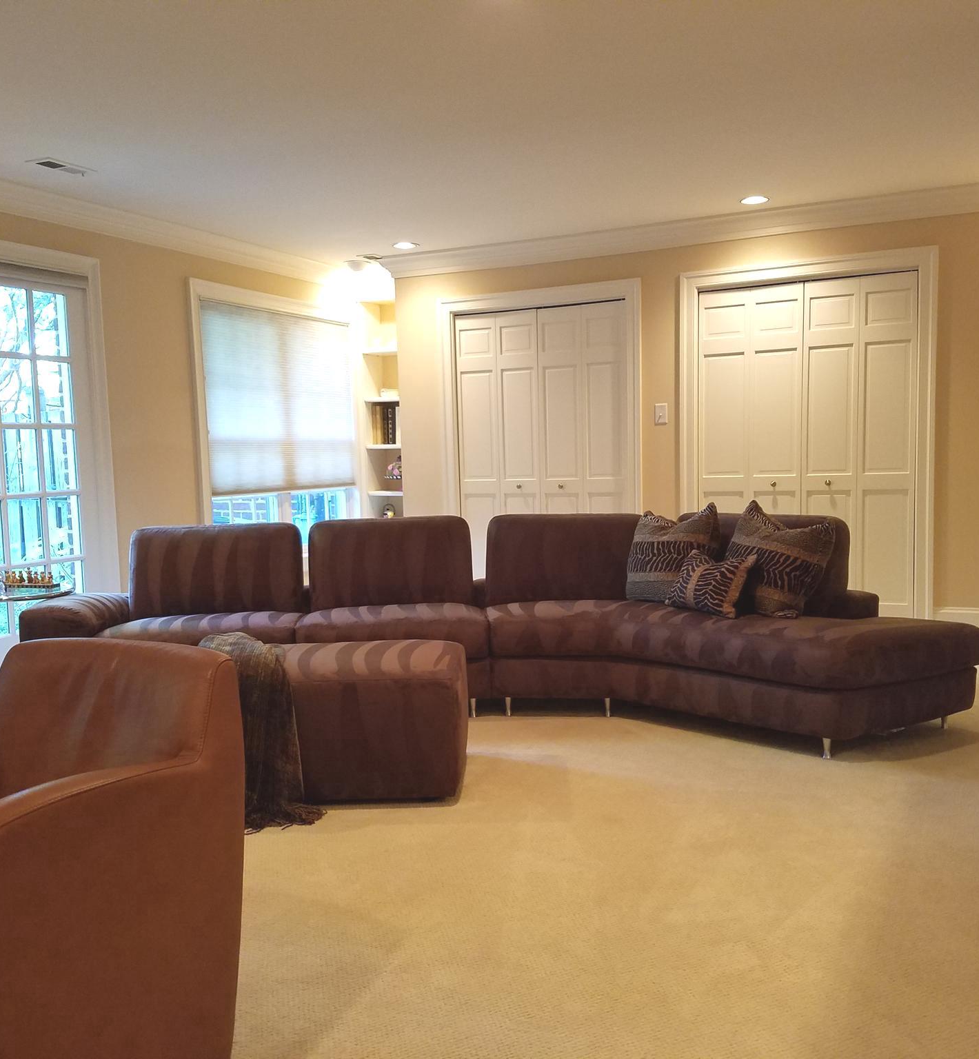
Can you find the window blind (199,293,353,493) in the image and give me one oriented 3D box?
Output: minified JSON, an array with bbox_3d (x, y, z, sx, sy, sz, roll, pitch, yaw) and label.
[{"bbox_3d":[-1.367,-0.857,7.111,0.050,1.190,1.570,1,5,26],"label":"window blind"}]

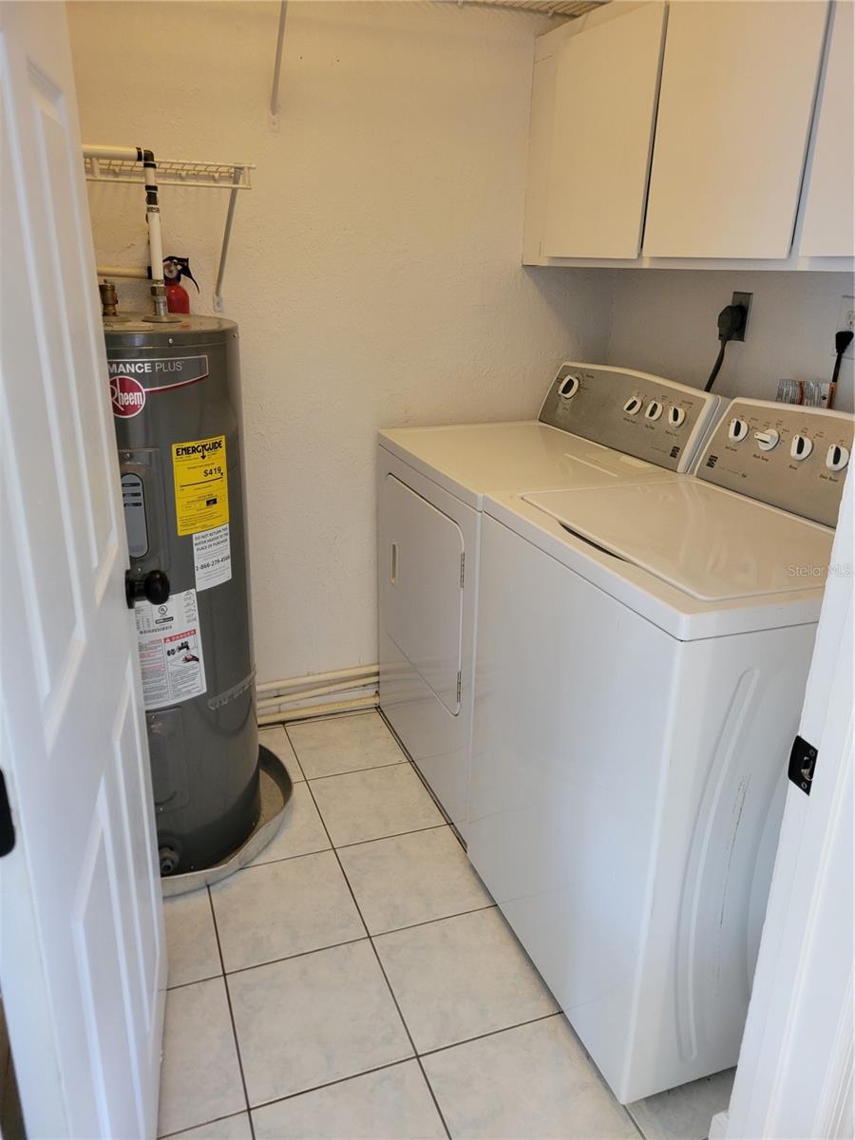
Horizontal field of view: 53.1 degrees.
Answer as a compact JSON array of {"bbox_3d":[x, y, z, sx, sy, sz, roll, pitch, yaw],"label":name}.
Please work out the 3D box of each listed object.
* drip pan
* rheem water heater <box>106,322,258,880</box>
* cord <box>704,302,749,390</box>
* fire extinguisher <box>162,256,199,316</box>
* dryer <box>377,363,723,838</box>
[{"bbox_3d":[-0.687,0.603,2.214,0.656,0.060,0.656,-6,22,-19],"label":"drip pan"},{"bbox_3d":[-0.708,0.052,2.008,0.584,1.225,0.584,-8,22,-24],"label":"rheem water heater"},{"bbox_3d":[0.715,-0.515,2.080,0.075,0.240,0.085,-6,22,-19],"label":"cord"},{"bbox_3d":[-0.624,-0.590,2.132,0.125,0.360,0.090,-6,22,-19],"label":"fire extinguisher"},{"bbox_3d":[0.305,0.016,2.351,0.703,1.100,0.737,-6,22,-19],"label":"dryer"}]

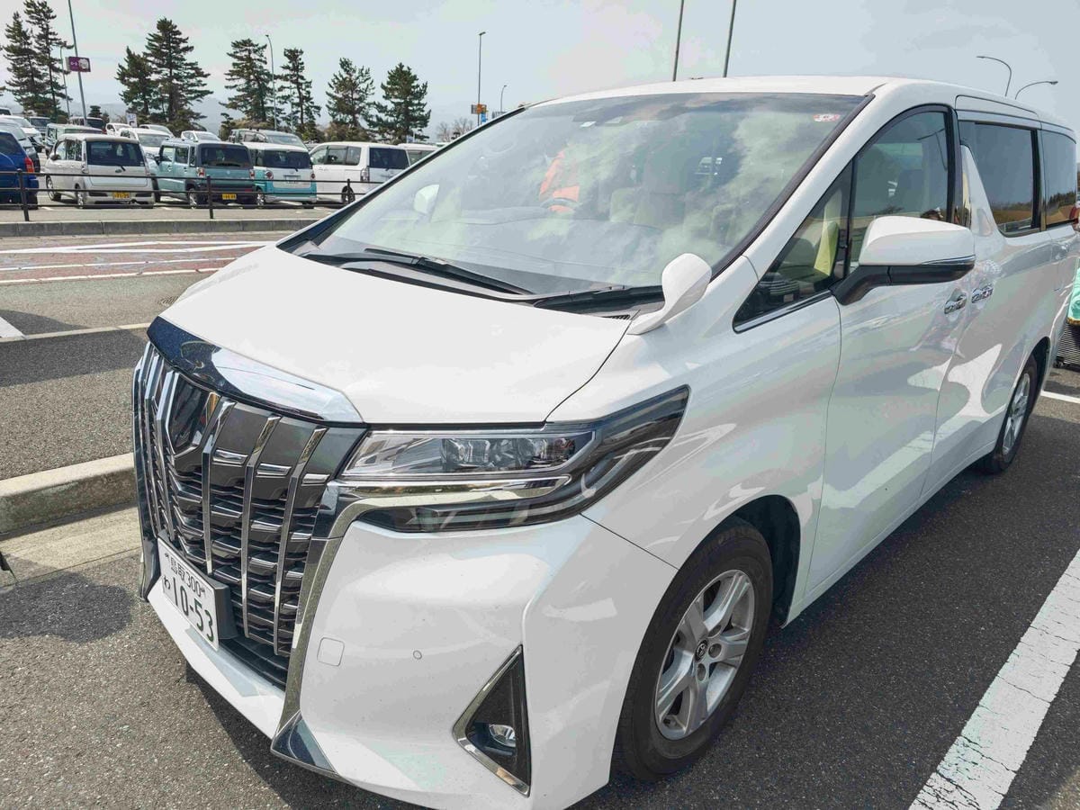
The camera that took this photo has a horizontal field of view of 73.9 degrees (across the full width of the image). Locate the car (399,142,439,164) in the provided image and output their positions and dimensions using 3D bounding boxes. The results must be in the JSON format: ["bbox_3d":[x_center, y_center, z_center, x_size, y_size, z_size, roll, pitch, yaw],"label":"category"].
[{"bbox_3d":[-3.827,-8.196,25.320,4.400,1.850,1.720,20,24,41],"label":"car"}]

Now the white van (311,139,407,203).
[{"bbox_3d":[-6.322,-7.883,24.326,1.700,1.850,4.600,-13,25,-41],"label":"white van"}]

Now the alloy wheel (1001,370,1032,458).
[{"bbox_3d":[2.452,0.022,3.867,0.200,0.440,0.440,19,24,41],"label":"alloy wheel"}]

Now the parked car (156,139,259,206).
[{"bbox_3d":[-9.036,-6.180,19.123,3.395,1.670,1.475,20,25,41],"label":"parked car"}]

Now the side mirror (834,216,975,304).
[{"bbox_3d":[0.888,-0.356,1.751,0.220,0.210,0.280,-15,25,-43],"label":"side mirror"}]

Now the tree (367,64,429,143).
[{"bbox_3d":[-13.546,-27.907,69.470,5.809,9.403,5.809,0,19,-11],"label":"tree"}]

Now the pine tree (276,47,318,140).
[{"bbox_3d":[-20.200,-25.816,59.864,3.400,7.250,3.400,-3,19,-18],"label":"pine tree"}]

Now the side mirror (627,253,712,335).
[{"bbox_3d":[0.288,-0.224,1.500,0.140,0.190,0.145,-15,25,-43],"label":"side mirror"}]

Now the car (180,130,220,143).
[{"bbox_3d":[-20.397,-15.778,43.434,4.000,1.520,1.680,20,24,41],"label":"car"}]

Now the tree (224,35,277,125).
[{"bbox_3d":[-23.375,-24.514,57.908,3.934,9.223,3.934,-4,20,-21],"label":"tree"}]

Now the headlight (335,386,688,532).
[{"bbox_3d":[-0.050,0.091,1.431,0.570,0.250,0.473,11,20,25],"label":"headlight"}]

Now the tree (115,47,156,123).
[{"bbox_3d":[-28.551,-21.331,50.789,2.479,7.295,2.479,-6,21,-27],"label":"tree"}]

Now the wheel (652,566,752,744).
[{"bbox_3d":[0.346,0.591,1.817,0.180,0.440,0.440,19,24,41],"label":"wheel"}]

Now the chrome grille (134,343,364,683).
[{"bbox_3d":[-0.774,0.206,1.692,1.060,0.610,0.220,19,24,41],"label":"chrome grille"}]

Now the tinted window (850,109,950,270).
[{"bbox_3d":[1.081,-0.665,2.126,0.930,0.520,0.100,-15,8,-43],"label":"tinted window"}]

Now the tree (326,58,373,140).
[{"bbox_3d":[-17.658,-27.128,66.635,4.206,9.271,4.206,-2,19,-14],"label":"tree"}]

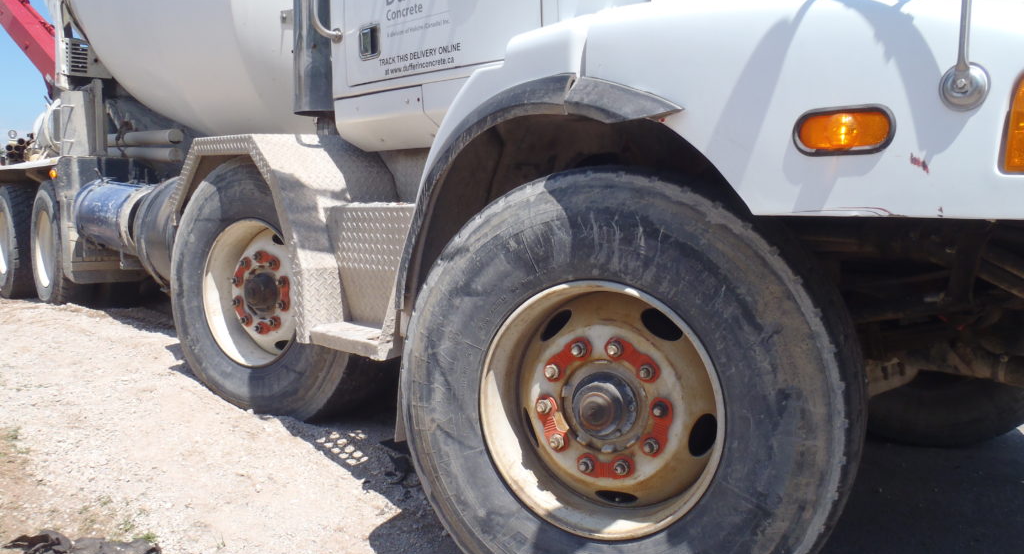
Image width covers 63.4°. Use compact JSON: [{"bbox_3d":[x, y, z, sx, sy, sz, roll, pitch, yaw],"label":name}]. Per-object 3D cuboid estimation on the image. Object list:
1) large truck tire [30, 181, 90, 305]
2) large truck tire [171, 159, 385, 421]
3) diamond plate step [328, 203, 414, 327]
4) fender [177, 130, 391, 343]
[{"bbox_3d":[-3.487,-0.217,6.438,0.280,1.050,1.050,-4,7,-40],"label":"large truck tire"},{"bbox_3d":[-0.944,0.055,3.410,1.065,1.065,0.385,5,7,34],"label":"large truck tire"},{"bbox_3d":[-0.361,-0.035,2.843,0.290,0.410,0.520,-4,7,-41],"label":"diamond plate step"},{"bbox_3d":[-0.900,-0.197,3.380,0.500,0.730,1.300,-4,7,-41],"label":"fender"}]

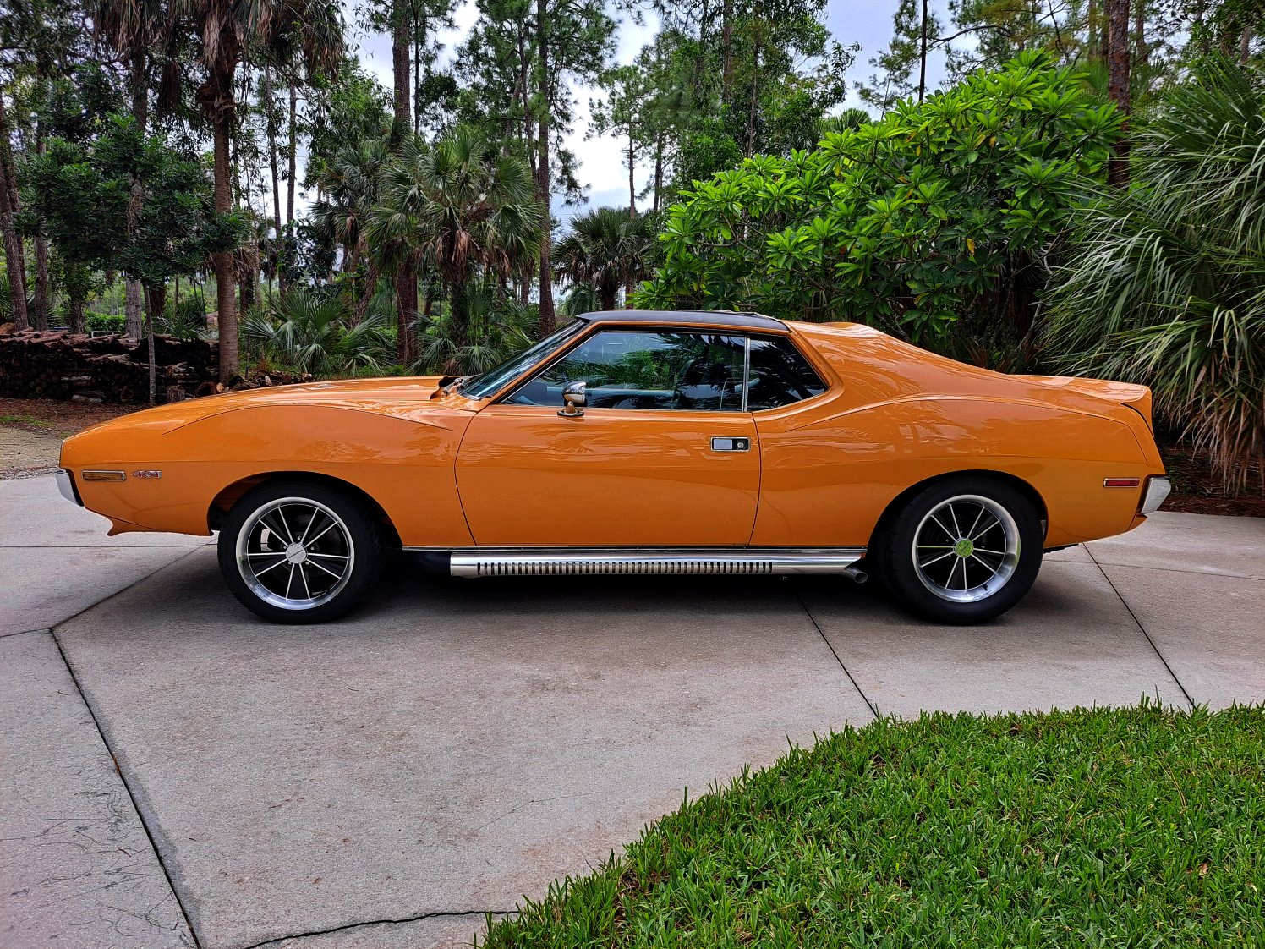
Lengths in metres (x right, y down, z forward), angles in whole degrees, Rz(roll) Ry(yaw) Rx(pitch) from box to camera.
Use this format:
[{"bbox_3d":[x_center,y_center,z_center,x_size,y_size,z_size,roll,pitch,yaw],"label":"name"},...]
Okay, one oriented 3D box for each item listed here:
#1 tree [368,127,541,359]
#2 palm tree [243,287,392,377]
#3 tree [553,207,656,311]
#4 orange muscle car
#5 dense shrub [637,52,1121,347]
[{"bbox_3d":[-3.614,-4.543,18.133,3.508,5.005,3.508,-1,10,-11],"label":"tree"},{"bbox_3d":[-5.914,-2.641,16.585,2.657,1.762,2.700,-3,11,-19],"label":"palm tree"},{"bbox_3d":[-0.889,-5.961,27.362,3.205,4.583,3.205,1,10,-2],"label":"tree"},{"bbox_3d":[-0.019,-0.165,4.450,4.860,1.310,1.920,0,10,-4],"label":"orange muscle car"},{"bbox_3d":[2.321,-2.152,8.660,4.623,3.776,3.800,4,11,14],"label":"dense shrub"}]

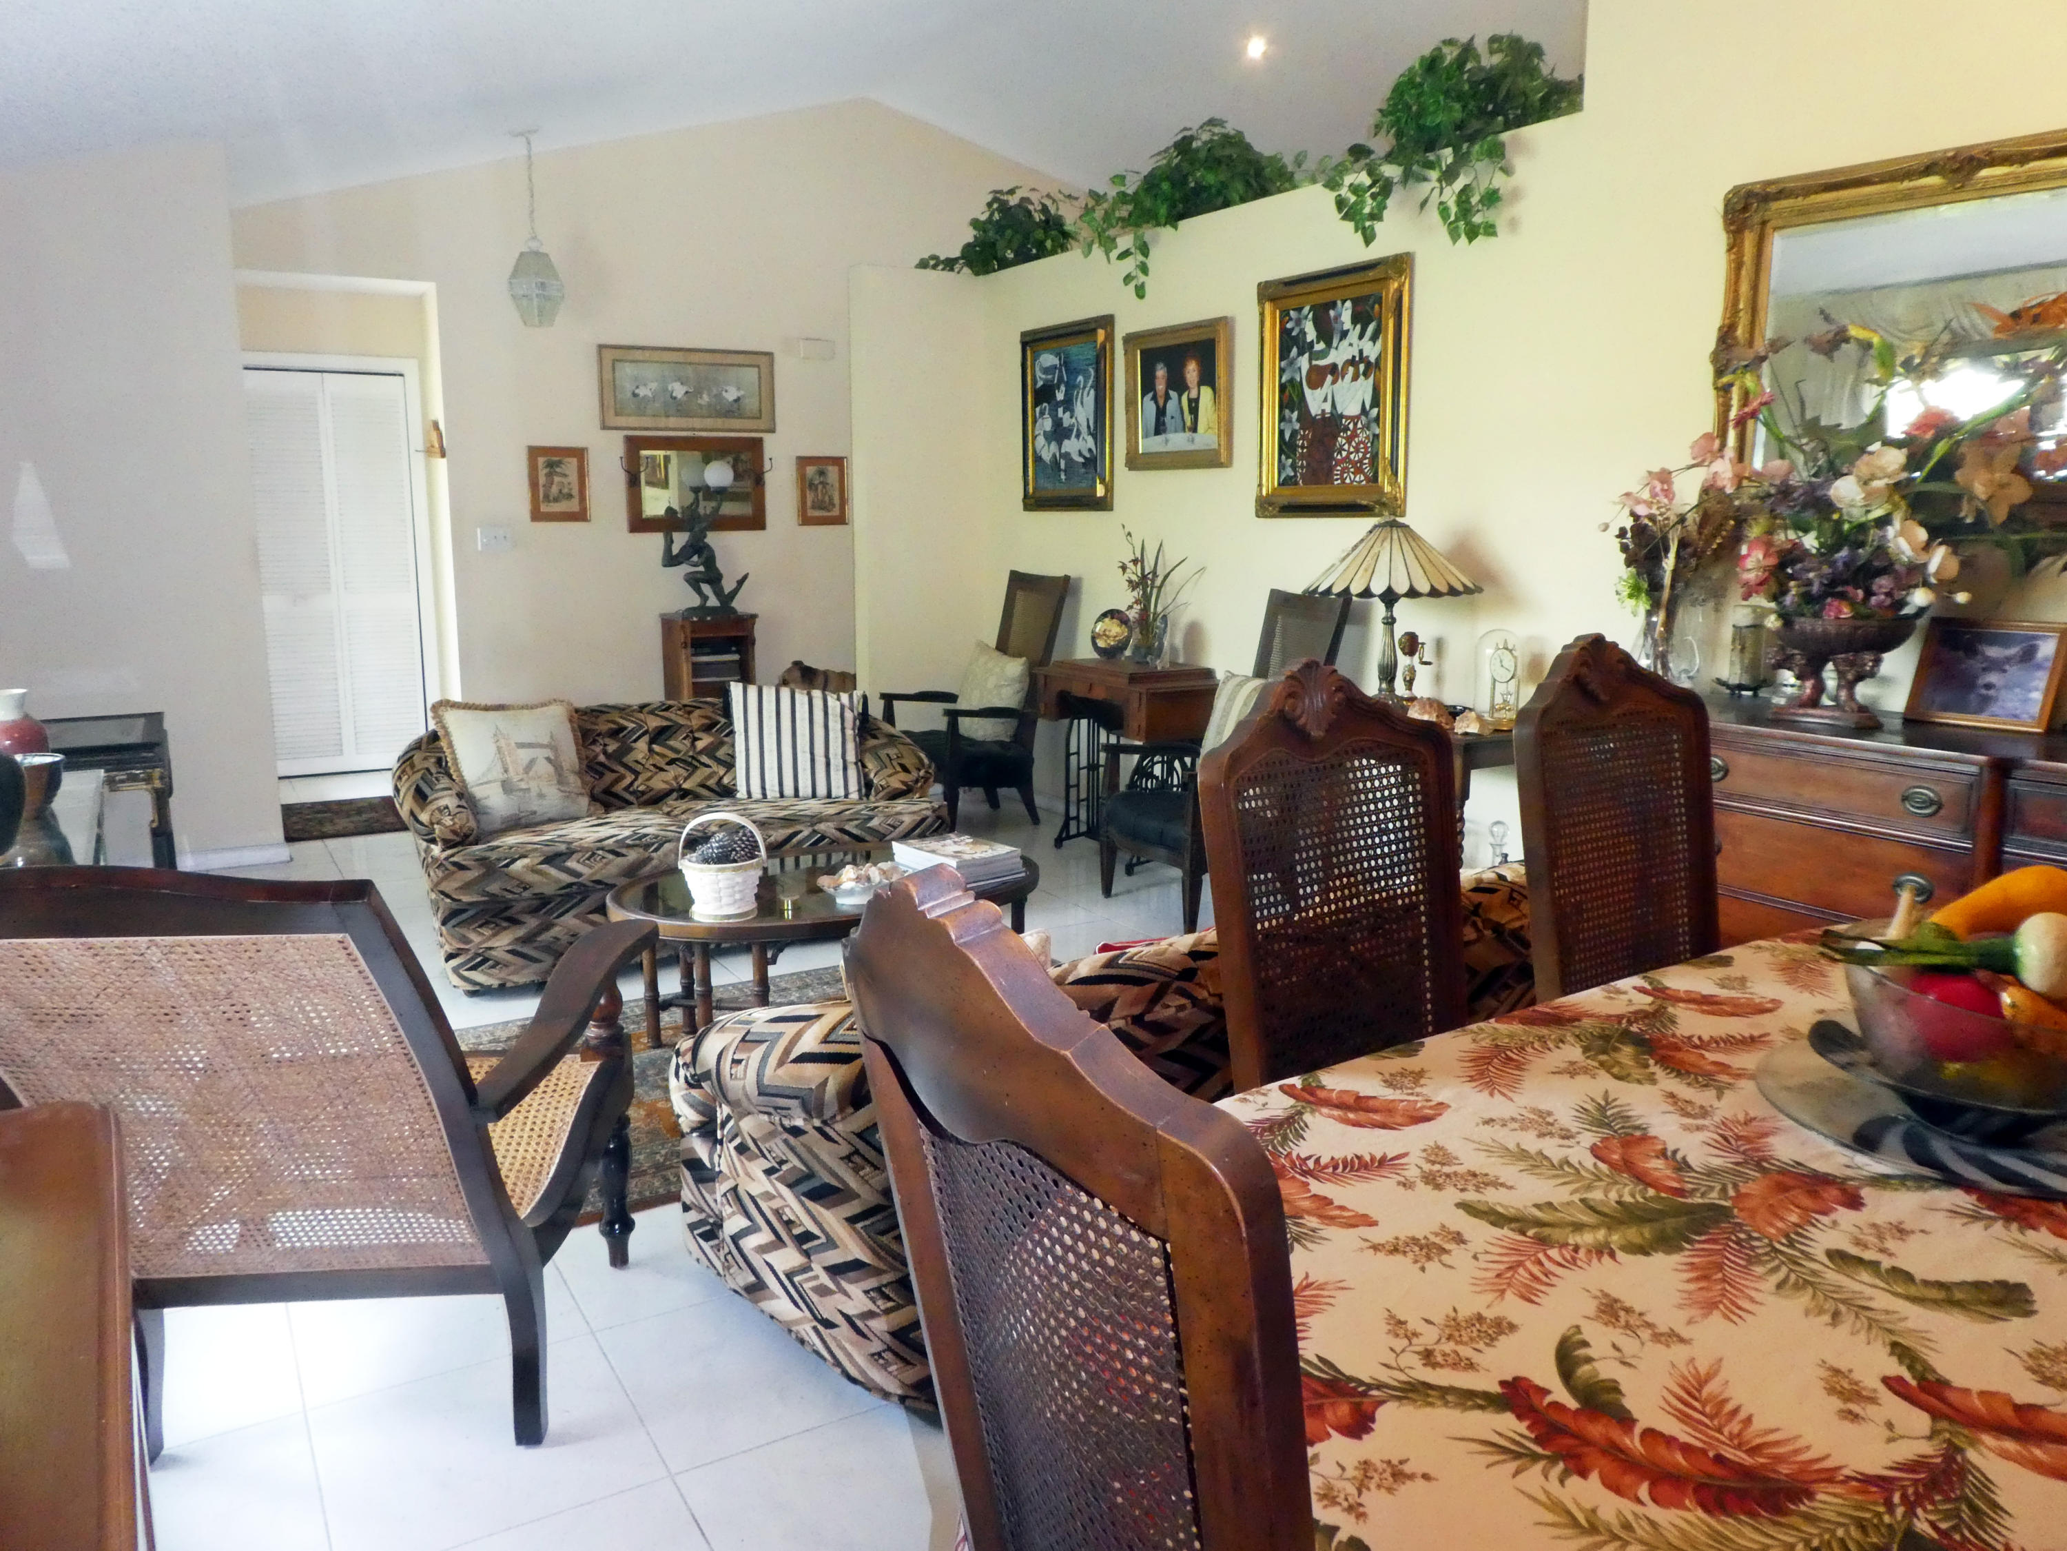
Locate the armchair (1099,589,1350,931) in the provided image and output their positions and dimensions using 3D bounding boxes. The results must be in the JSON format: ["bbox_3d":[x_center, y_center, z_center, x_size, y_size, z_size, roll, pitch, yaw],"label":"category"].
[{"bbox_3d":[0.668,-0.061,4.953,0.680,1.120,0.590,-4,11,-21],"label":"armchair"}]

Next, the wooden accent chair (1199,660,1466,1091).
[{"bbox_3d":[0.547,0.460,1.900,0.500,1.184,0.584,-6,12,-31],"label":"wooden accent chair"}]

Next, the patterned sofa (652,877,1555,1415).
[{"bbox_3d":[0.165,0.543,2.724,1.710,0.709,0.806,-6,12,-31],"label":"patterned sofa"}]

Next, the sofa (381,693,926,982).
[{"bbox_3d":[-1.176,0.140,4.806,1.696,0.709,0.820,-6,12,-31],"label":"sofa"}]

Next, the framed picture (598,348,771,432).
[{"bbox_3d":[-1.823,-2.040,7.601,0.946,0.421,0.030,-6,12,-31],"label":"framed picture"}]

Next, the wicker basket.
[{"bbox_3d":[-0.767,0.213,3.516,0.222,0.245,0.205,-2,11,-12],"label":"wicker basket"}]

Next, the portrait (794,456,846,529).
[{"bbox_3d":[-1.190,-1.601,8.080,0.306,0.375,0.025,-6,12,-31],"label":"portrait"}]

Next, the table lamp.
[{"bbox_3d":[1.057,-0.485,4.294,0.525,0.556,0.525,0,11,0],"label":"table lamp"}]

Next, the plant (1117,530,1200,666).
[{"bbox_3d":[0.482,-0.686,5.615,0.222,0.525,0.306,-6,12,-31],"label":"plant"}]

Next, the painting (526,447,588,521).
[{"bbox_3d":[-2.427,-1.486,7.338,0.299,0.371,0.025,-6,12,-31],"label":"painting"}]

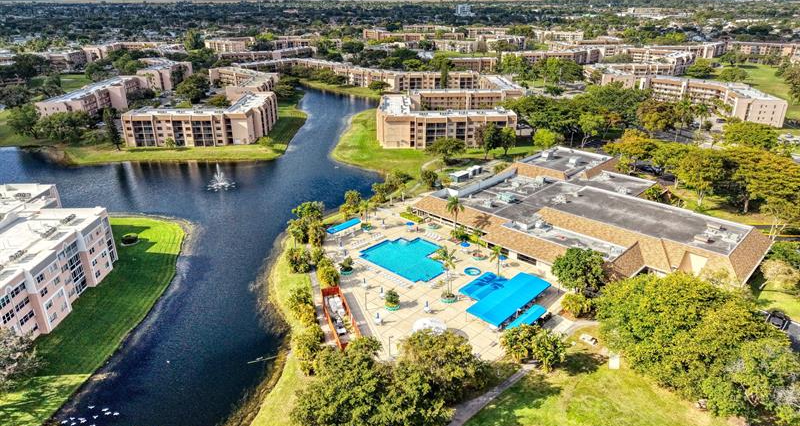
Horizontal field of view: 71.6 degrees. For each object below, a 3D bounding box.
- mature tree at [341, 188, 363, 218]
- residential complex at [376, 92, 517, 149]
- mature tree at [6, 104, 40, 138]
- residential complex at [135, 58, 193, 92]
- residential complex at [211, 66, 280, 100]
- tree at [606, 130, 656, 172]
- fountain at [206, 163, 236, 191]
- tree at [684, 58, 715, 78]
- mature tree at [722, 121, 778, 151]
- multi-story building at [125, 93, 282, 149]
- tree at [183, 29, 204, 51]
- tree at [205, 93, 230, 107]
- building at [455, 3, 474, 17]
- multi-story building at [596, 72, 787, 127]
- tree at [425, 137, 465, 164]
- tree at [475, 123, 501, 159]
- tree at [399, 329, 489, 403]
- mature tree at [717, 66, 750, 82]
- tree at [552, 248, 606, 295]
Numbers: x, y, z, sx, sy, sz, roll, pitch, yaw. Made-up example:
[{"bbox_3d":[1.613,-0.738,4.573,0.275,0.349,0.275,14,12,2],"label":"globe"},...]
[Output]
[{"bbox_3d":[-13.013,-2.606,149.391,5.600,7.600,5.600,0,21,0],"label":"mature tree"},{"bbox_3d":[17.374,-39.739,236.555,54.190,12.200,49.010,-1,22,-2],"label":"residential complex"},{"bbox_3d":[-151.442,-36.825,223.120,13.676,12.742,13.266,-14,26,-32],"label":"mature tree"},{"bbox_3d":[-164.993,-98.156,387.675,34.500,12.400,83.000,-9,23,-21],"label":"residential complex"},{"bbox_3d":[-89.877,-75.104,328.117,35.000,12.400,93.000,-9,23,-22],"label":"residential complex"},{"bbox_3d":[72.906,-19.238,174.690,15.746,12.906,15.274,9,23,22],"label":"tree"},{"bbox_3d":[-54.100,-11.184,166.361,8.800,6.700,8.800,-7,23,-17],"label":"fountain"},{"bbox_3d":[216.980,-104.546,399.883,18.000,11.800,18.000,0,21,0],"label":"tree"},{"bbox_3d":[136.349,-30.543,216.603,18.500,9.000,18.500,0,21,0],"label":"mature tree"},{"bbox_3d":[-79.552,-40.111,231.742,48.500,11.700,52.500,0,21,0],"label":"multi-story building"},{"bbox_3d":[-215.633,-180.385,579.234,22.973,19.599,22.284,-8,23,-18],"label":"tree"},{"bbox_3d":[-91.265,-55.687,277.396,13.002,7.358,12.612,-7,23,-17],"label":"tree"},{"bbox_3d":[164.892,-513.814,1411.356,46.590,30.800,30.000,2,22,5],"label":"building"},{"bbox_3d":[154.054,-59.295,284.828,44.820,11.800,101.380,-10,24,-24],"label":"multi-story building"},{"bbox_3d":[14.894,-20.789,185.660,13.388,8.425,12.986,1,22,4],"label":"tree"},{"bbox_3d":[31.400,-25.710,199.735,9.230,12.970,8.950,0,22,0],"label":"tree"},{"bbox_3d":[5.821,22.734,81.586,12.440,9.780,12.070,0,22,0],"label":"tree"},{"bbox_3d":[220.066,-91.211,366.970,17.830,10.250,17.290,0,22,0],"label":"mature tree"},{"bbox_3d":[34.859,11.779,108.936,9.800,10.000,9.800,0,21,0],"label":"tree"}]

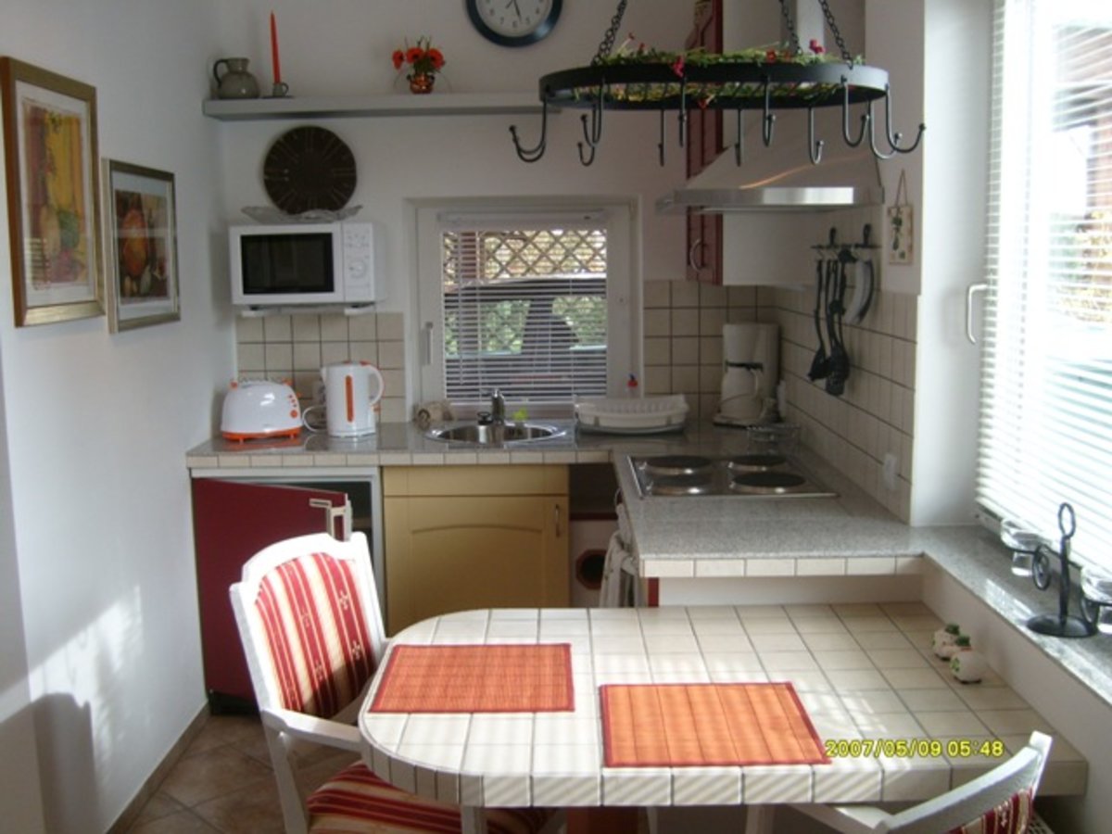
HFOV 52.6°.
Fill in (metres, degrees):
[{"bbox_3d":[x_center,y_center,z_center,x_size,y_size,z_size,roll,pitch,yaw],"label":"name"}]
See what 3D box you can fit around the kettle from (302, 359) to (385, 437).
[{"bbox_3d":[-0.710,-0.067,3.910,0.220,0.256,0.155,-1,8,-2],"label":"kettle"}]

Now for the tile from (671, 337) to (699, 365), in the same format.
[{"bbox_3d":[0.480,-0.243,4.155,0.101,0.102,0.010,-1,8,0],"label":"tile"}]

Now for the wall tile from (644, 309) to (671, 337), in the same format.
[{"bbox_3d":[0.376,-0.348,4.140,0.101,0.102,0.010,-1,8,0],"label":"wall tile"}]

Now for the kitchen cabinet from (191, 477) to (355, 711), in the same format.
[{"bbox_3d":[-0.835,0.556,3.786,0.600,0.790,0.480,1,9,14],"label":"kitchen cabinet"}]

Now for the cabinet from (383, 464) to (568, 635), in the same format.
[{"bbox_3d":[-0.256,0.509,3.946,0.598,0.800,0.560,-1,8,0],"label":"cabinet"}]

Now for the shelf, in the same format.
[{"bbox_3d":[-0.591,-1.073,3.907,1.210,0.047,0.210,-1,8,0],"label":"shelf"}]

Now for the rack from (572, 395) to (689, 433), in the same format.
[{"bbox_3d":[0.262,-0.016,3.980,0.395,0.108,0.290,-1,8,0],"label":"rack"}]

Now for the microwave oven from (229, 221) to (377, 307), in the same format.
[{"bbox_3d":[-0.839,-0.526,3.886,0.472,0.265,0.310,-1,8,0],"label":"microwave oven"}]

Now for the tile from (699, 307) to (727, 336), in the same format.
[{"bbox_3d":[0.579,-0.347,4.118,0.102,0.102,0.012,-1,8,0],"label":"tile"}]

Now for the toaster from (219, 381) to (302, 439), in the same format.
[{"bbox_3d":[-1.008,-0.024,3.884,0.290,0.202,0.175,-5,9,-27],"label":"toaster"}]

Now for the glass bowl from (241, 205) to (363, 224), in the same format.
[{"bbox_3d":[-0.856,-0.678,3.797,0.405,0.064,0.385,-1,8,0],"label":"glass bowl"}]

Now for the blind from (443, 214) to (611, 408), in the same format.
[{"bbox_3d":[-0.120,-0.397,4.222,0.633,0.718,0.040,-1,8,0],"label":"blind"}]

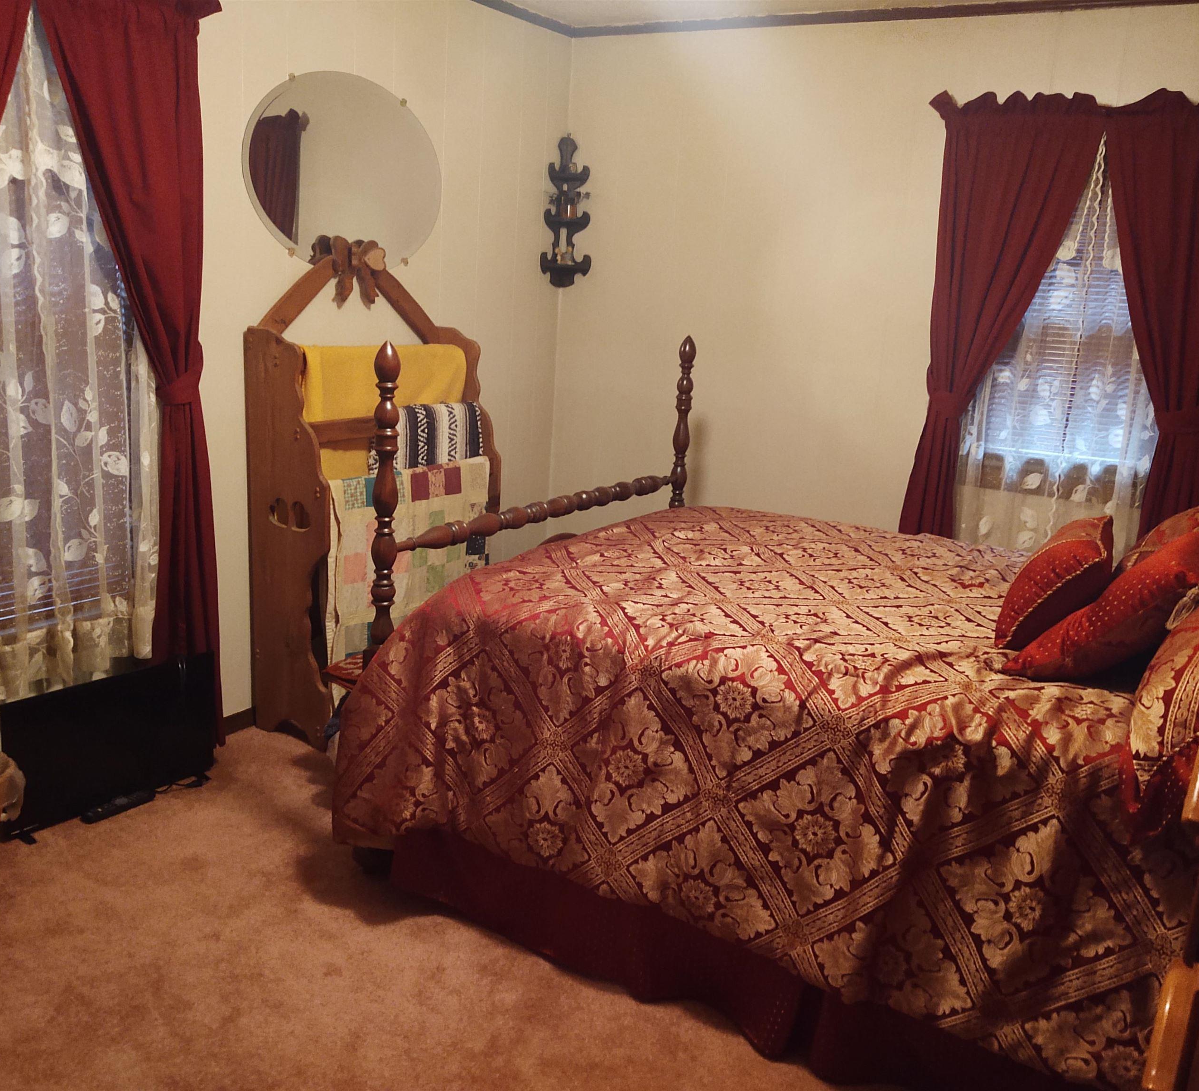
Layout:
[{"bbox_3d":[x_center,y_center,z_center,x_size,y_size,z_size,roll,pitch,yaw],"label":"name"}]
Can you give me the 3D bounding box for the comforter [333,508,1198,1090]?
[{"bbox_3d":[0.620,0.380,2.812,1.913,0.570,1.719,11,15,30],"label":"comforter"}]

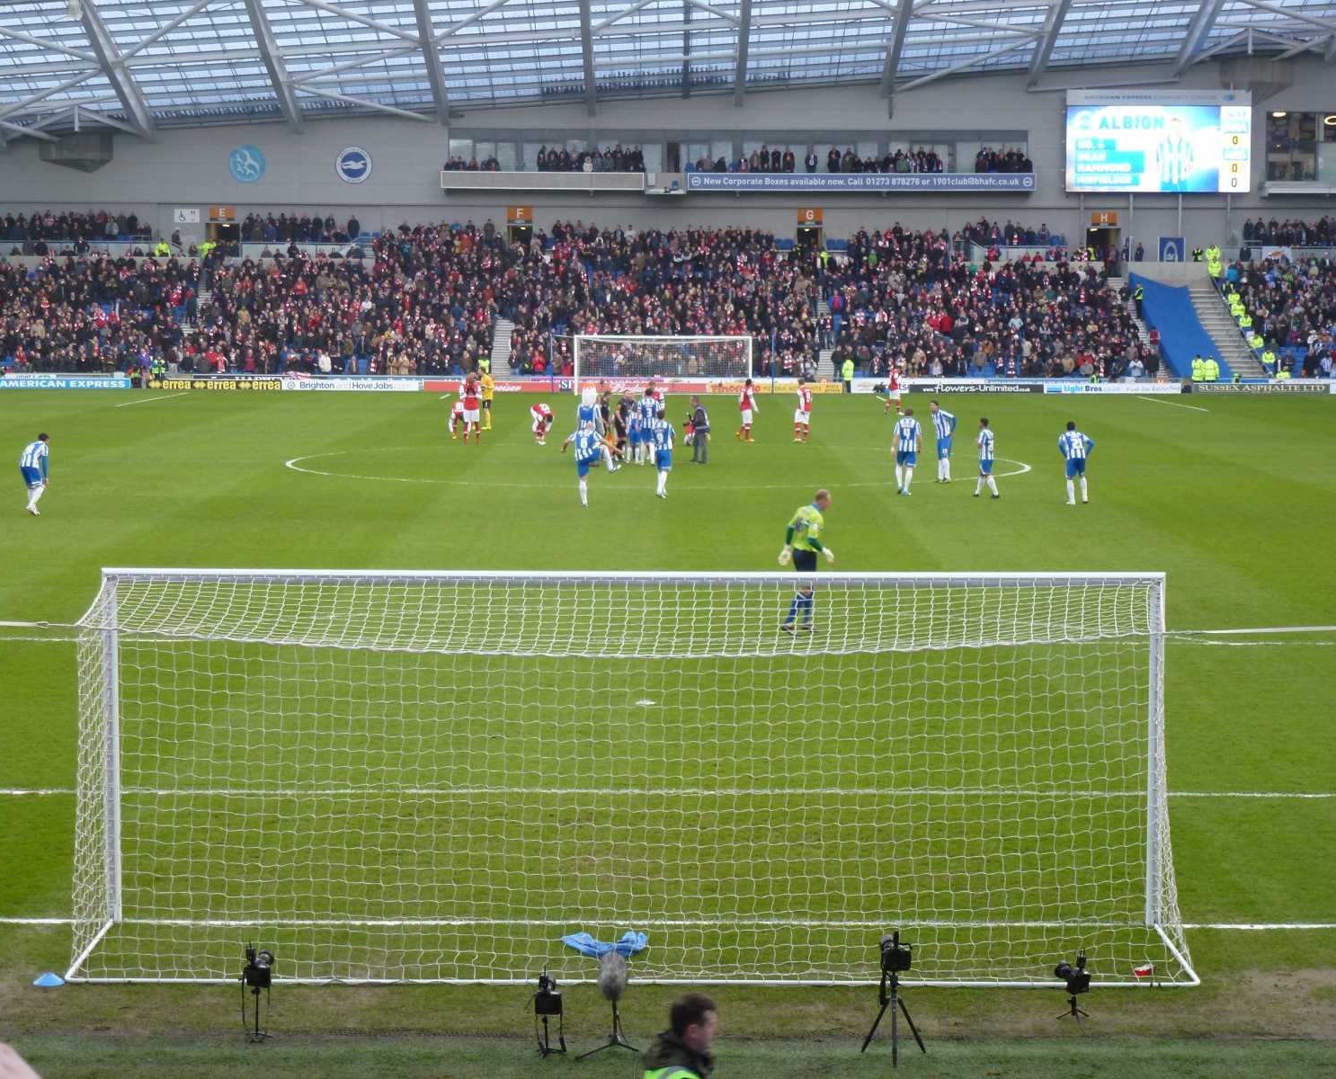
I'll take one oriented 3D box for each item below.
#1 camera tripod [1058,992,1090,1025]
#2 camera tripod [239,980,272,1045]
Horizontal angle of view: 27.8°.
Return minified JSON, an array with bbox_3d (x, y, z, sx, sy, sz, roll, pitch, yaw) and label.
[{"bbox_3d":[2.533,2.928,16.887,0.200,0.170,0.180,0,5,0],"label":"camera tripod"},{"bbox_3d":[-2.500,2.852,16.384,0.200,0.350,0.200,0,5,0],"label":"camera tripod"}]

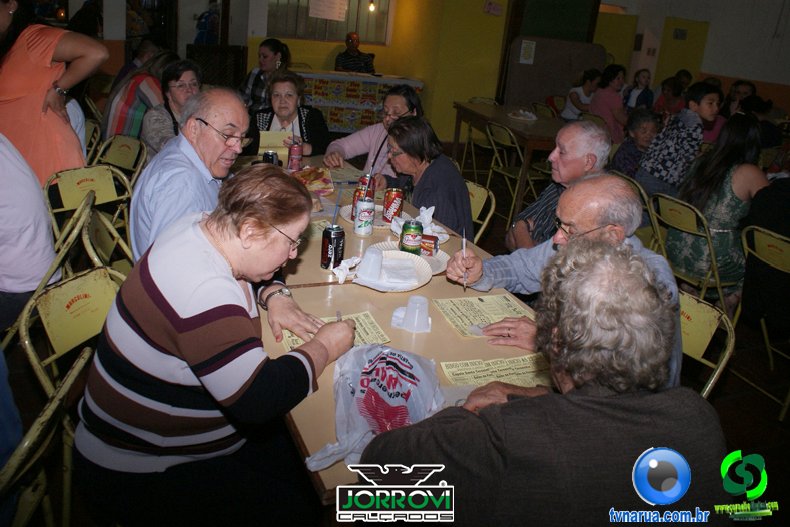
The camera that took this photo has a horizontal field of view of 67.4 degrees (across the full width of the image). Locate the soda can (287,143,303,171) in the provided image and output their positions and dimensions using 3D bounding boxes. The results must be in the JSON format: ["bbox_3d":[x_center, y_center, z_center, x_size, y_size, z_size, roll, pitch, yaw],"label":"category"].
[{"bbox_3d":[-0.475,-0.508,2.849,0.066,0.122,0.066,7,21,0],"label":"soda can"}]

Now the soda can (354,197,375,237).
[{"bbox_3d":[-0.103,-0.160,2.054,0.066,0.122,0.066,6,21,-2],"label":"soda can"}]

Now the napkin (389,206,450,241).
[{"bbox_3d":[0.090,-0.136,2.086,0.130,0.075,0.190,-2,23,-17],"label":"napkin"}]

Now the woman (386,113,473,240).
[{"bbox_3d":[0.024,-0.053,2.504,0.630,1.120,0.500,-5,24,-24],"label":"woman"}]

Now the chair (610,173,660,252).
[{"bbox_3d":[1.446,-0.152,3.558,0.460,0.790,0.400,-5,23,-23],"label":"chair"}]

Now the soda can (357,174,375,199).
[{"bbox_3d":[-0.113,-0.293,2.397,0.066,0.122,0.066,6,21,-2],"label":"soda can"}]

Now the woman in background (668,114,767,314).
[{"bbox_3d":[1.667,-0.151,3.027,0.660,1.200,0.460,-4,23,-22],"label":"woman in background"}]

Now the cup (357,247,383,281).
[{"bbox_3d":[-0.072,0.000,1.690,0.065,0.073,0.065,12,21,-5],"label":"cup"}]

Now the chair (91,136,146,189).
[{"bbox_3d":[-1.644,-0.272,3.231,0.400,0.790,0.460,18,25,32],"label":"chair"}]

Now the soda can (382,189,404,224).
[{"bbox_3d":[-0.004,-0.213,2.200,0.066,0.122,0.066,7,21,0],"label":"soda can"}]

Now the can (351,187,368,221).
[{"bbox_3d":[-0.120,-0.213,2.165,0.066,0.122,0.066,6,21,-2],"label":"can"}]

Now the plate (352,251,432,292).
[{"bbox_3d":[-0.002,0.022,1.726,0.235,0.030,0.240,5,27,-3],"label":"plate"}]

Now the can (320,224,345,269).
[{"bbox_3d":[-0.182,-0.047,1.740,0.066,0.122,0.066,4,21,-2],"label":"can"}]

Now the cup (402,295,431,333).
[{"bbox_3d":[0.054,0.119,1.420,0.065,0.073,0.065,5,21,0],"label":"cup"}]

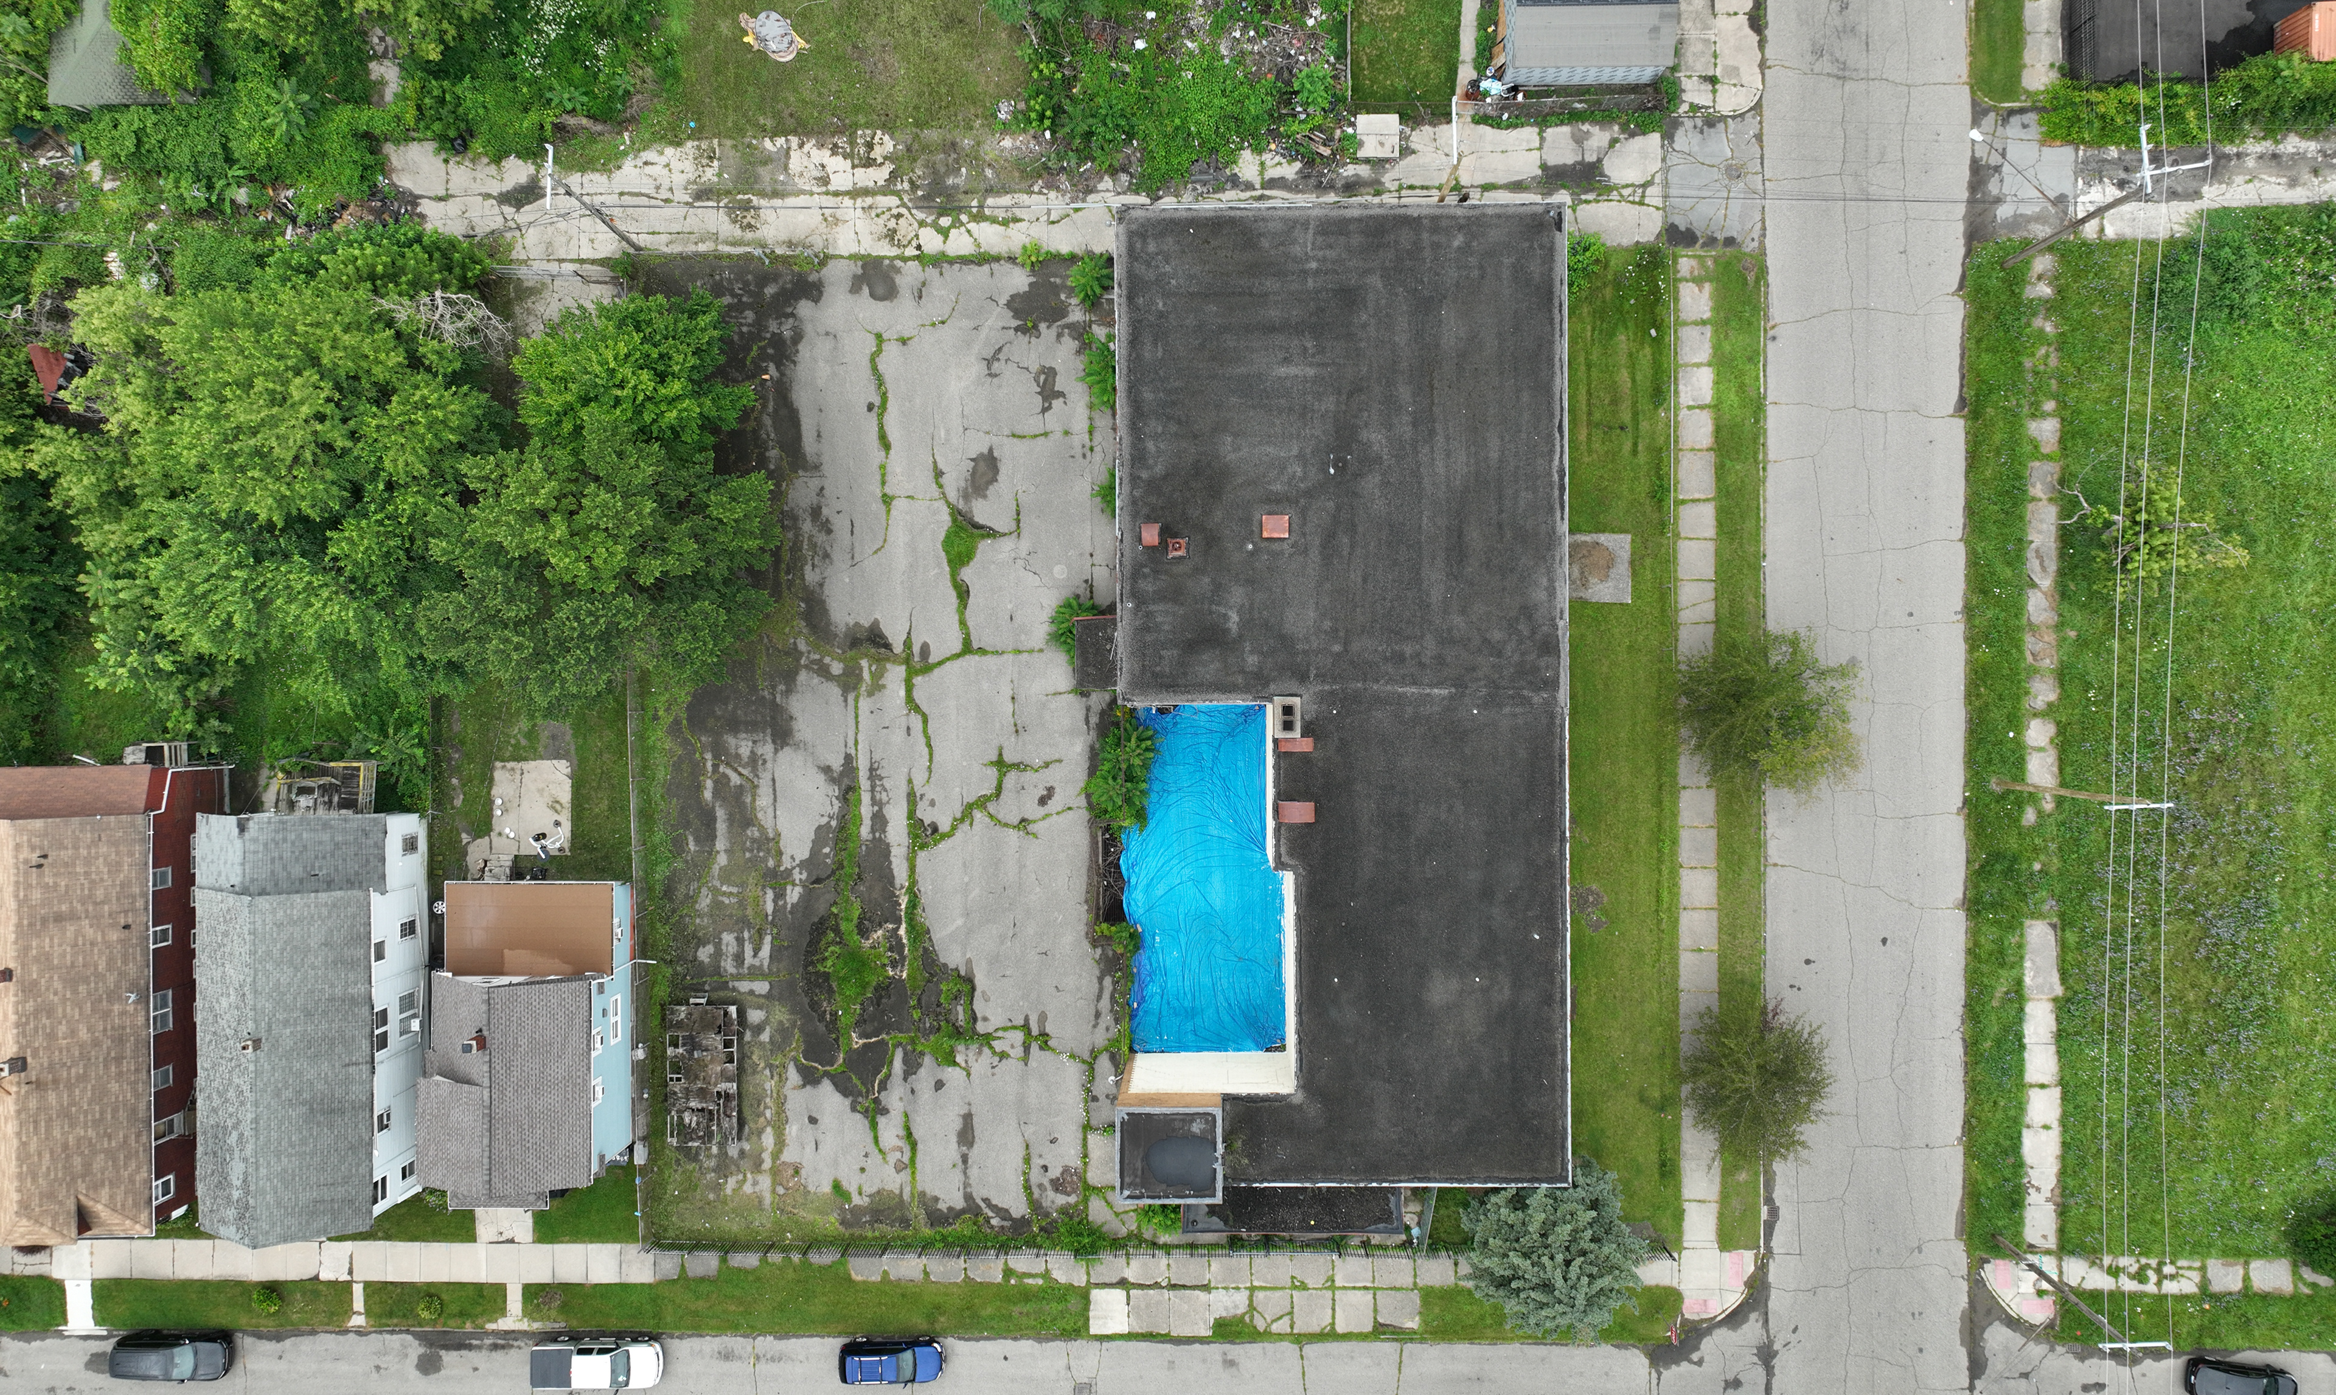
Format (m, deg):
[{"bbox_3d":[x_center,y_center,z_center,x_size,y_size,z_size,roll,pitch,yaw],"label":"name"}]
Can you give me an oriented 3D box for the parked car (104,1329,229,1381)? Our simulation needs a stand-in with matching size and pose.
[{"bbox_3d":[-41.765,27.850,68.013,4.900,1.770,1.850,0,90,1],"label":"parked car"}]

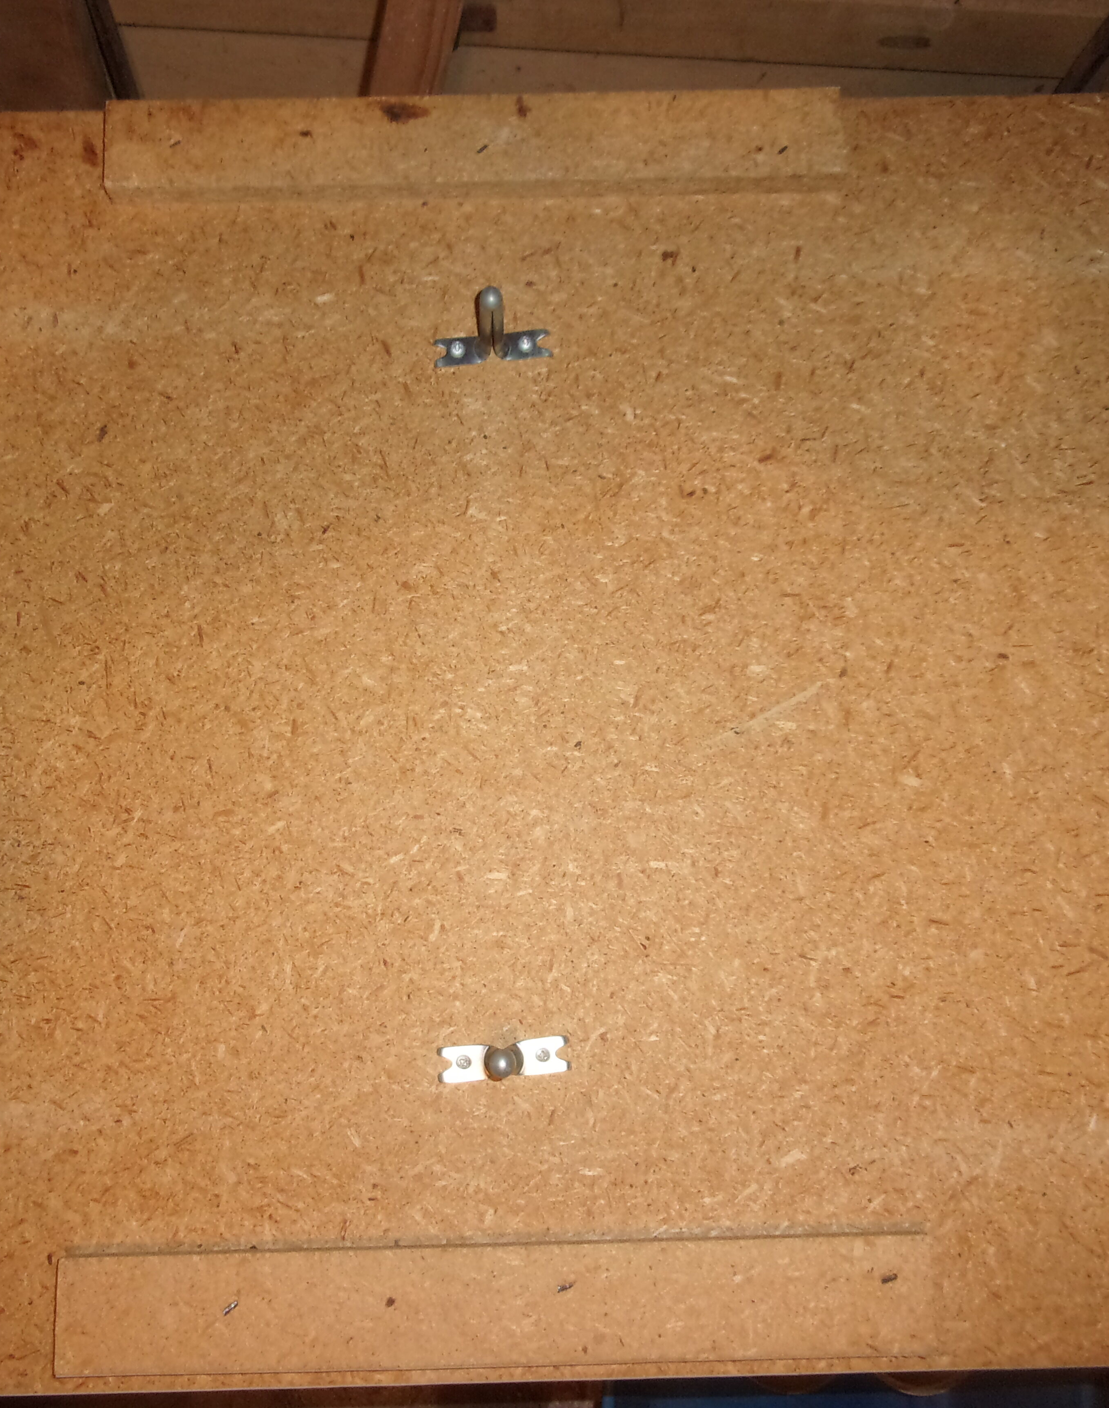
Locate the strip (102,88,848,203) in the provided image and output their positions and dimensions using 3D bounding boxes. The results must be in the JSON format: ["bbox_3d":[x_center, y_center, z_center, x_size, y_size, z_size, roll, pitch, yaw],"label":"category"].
[{"bbox_3d":[-0.024,-0.173,0.469,0.227,0.008,0.029,-1,77,-1],"label":"strip"}]

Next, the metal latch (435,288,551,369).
[{"bbox_3d":[-0.018,-0.111,0.442,0.036,0.034,0.008,-5,77,-2],"label":"metal latch"}]

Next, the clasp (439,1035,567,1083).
[{"bbox_3d":[-0.014,0.093,0.395,0.036,0.034,0.008,-5,77,-2],"label":"clasp"}]

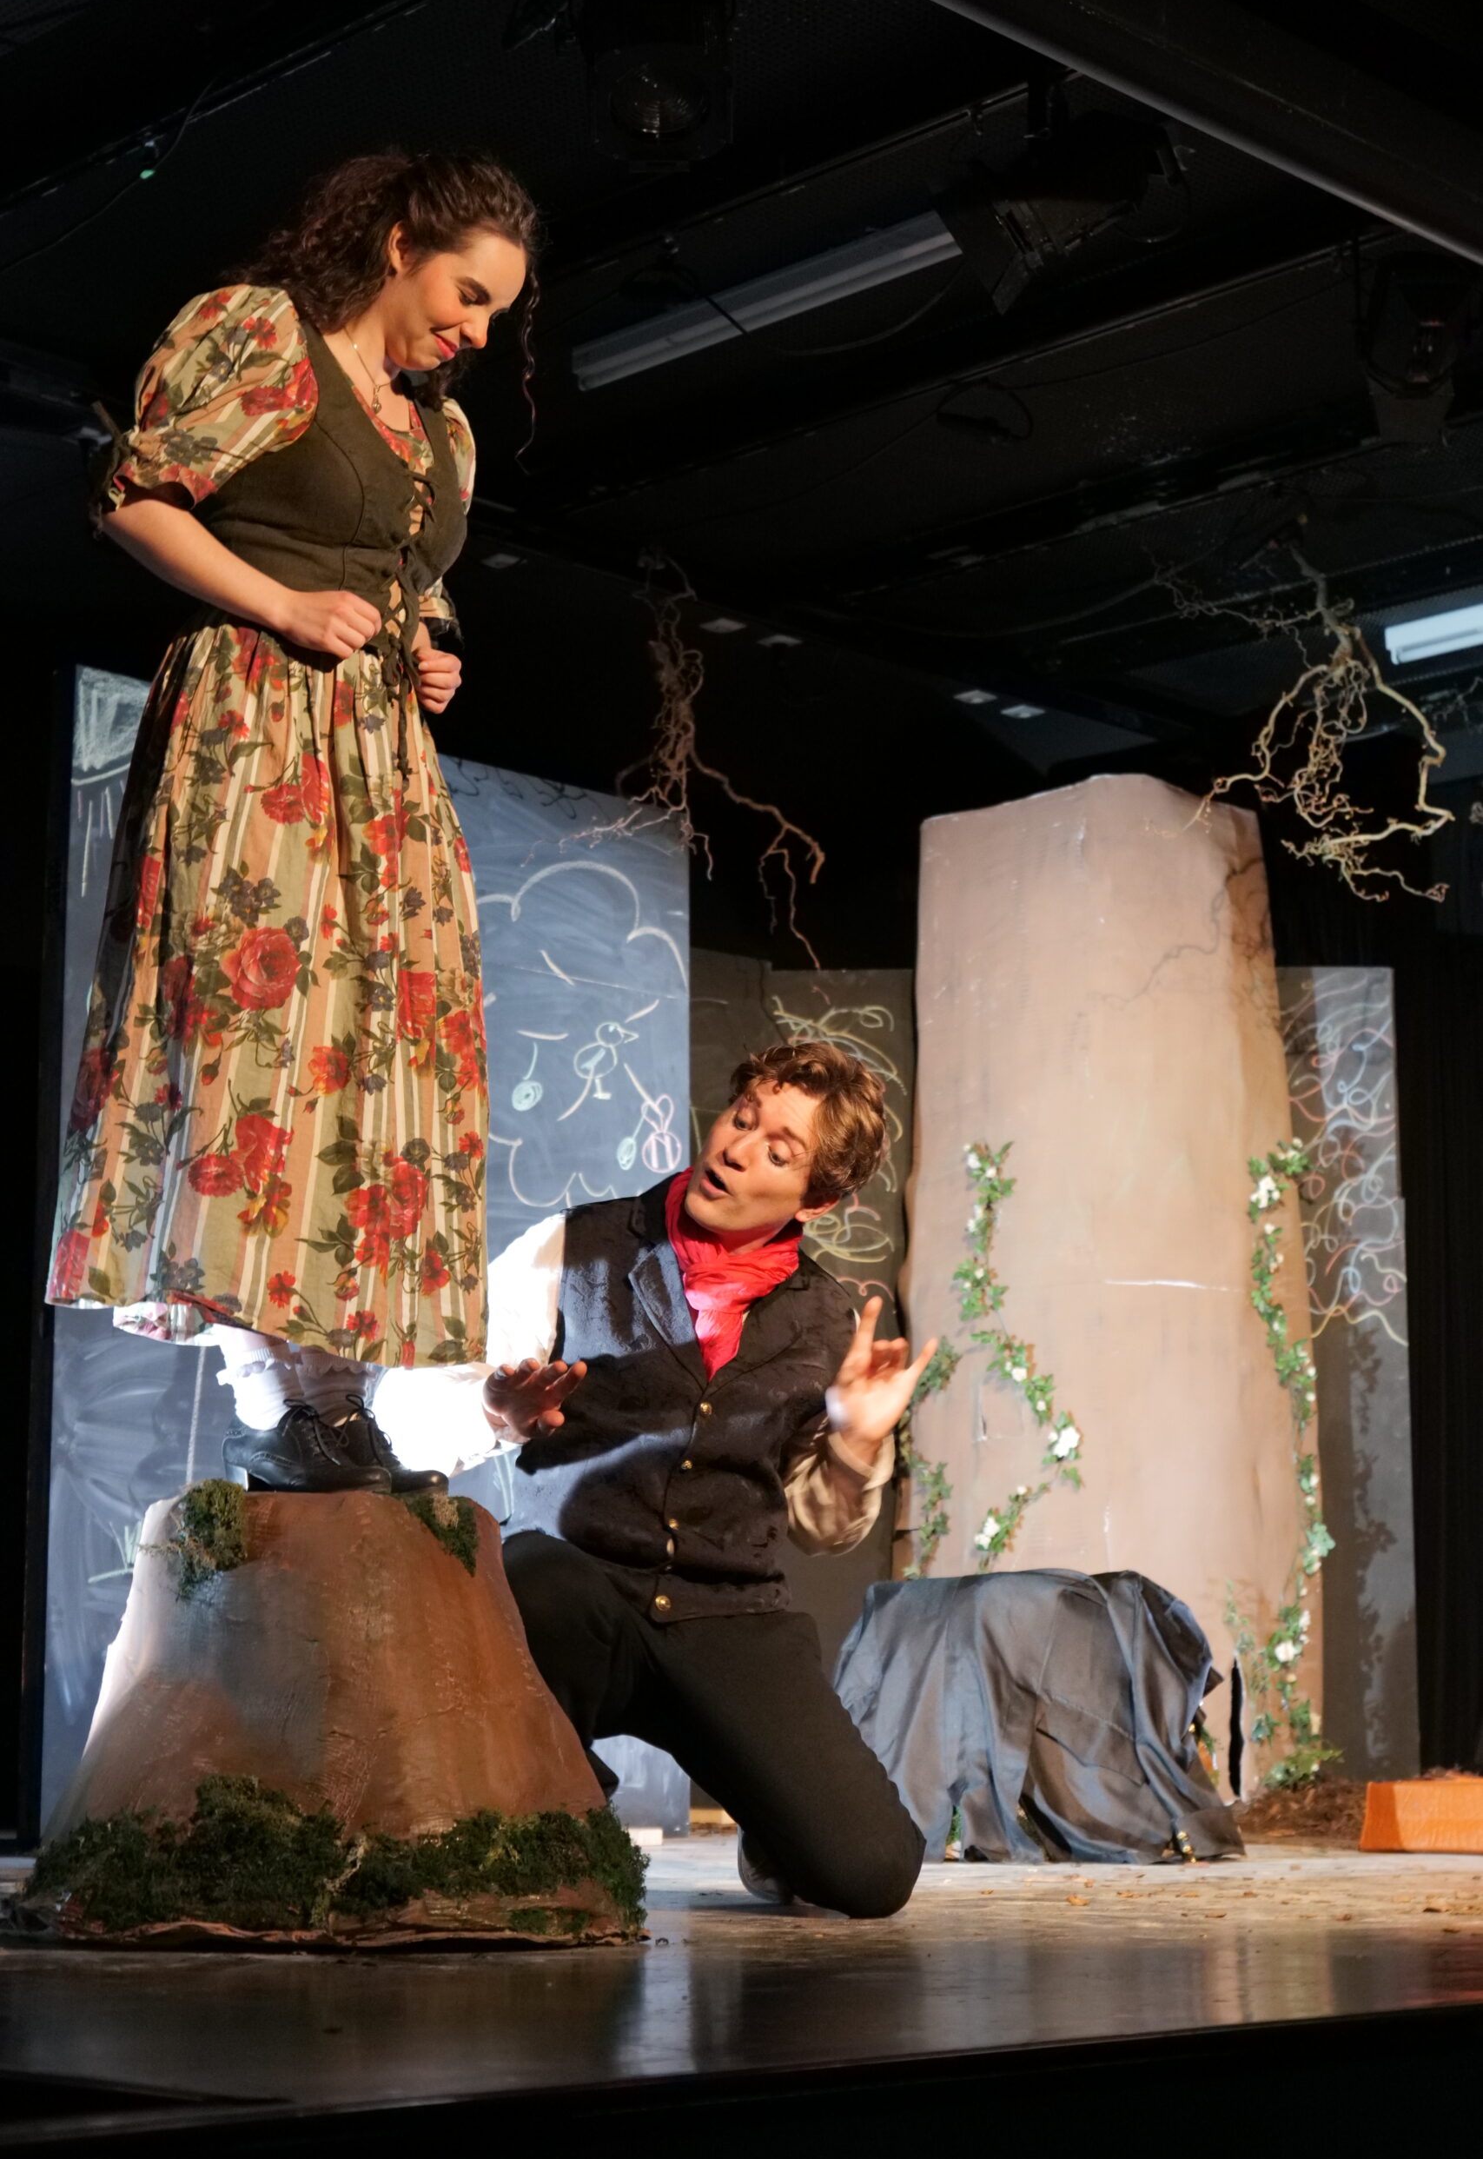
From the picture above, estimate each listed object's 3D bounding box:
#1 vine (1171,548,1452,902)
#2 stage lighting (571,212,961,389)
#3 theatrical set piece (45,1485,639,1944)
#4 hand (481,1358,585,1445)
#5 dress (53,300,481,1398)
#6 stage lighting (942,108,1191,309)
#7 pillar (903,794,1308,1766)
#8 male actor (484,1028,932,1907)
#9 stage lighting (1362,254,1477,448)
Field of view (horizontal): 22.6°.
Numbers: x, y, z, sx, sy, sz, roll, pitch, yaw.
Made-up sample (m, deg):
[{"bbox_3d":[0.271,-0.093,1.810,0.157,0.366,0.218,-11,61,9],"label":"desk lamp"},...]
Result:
[{"bbox_3d":[1.299,-0.823,8.466,0.650,0.860,0.460,0,-10,0],"label":"vine"},{"bbox_3d":[0.057,-1.765,8.396,1.220,0.080,0.080,-10,-14,44],"label":"stage lighting"},{"bbox_3d":[-0.478,0.747,4.387,0.730,0.510,0.690,0,-10,0],"label":"theatrical set piece"},{"bbox_3d":[-0.260,0.407,4.679,0.125,0.100,0.140,4,-11,-20],"label":"hand"},{"bbox_3d":[-0.577,-0.321,4.552,0.500,1.370,0.540,-9,-14,43],"label":"dress"},{"bbox_3d":[0.568,-1.521,6.537,0.400,0.250,0.290,-39,-8,-6],"label":"stage lighting"},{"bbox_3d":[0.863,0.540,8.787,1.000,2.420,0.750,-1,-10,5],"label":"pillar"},{"bbox_3d":[-0.072,0.510,4.864,0.700,1.150,0.640,-2,-10,10],"label":"male actor"},{"bbox_3d":[1.313,-1.419,7.199,0.250,0.300,0.340,-5,23,25],"label":"stage lighting"}]

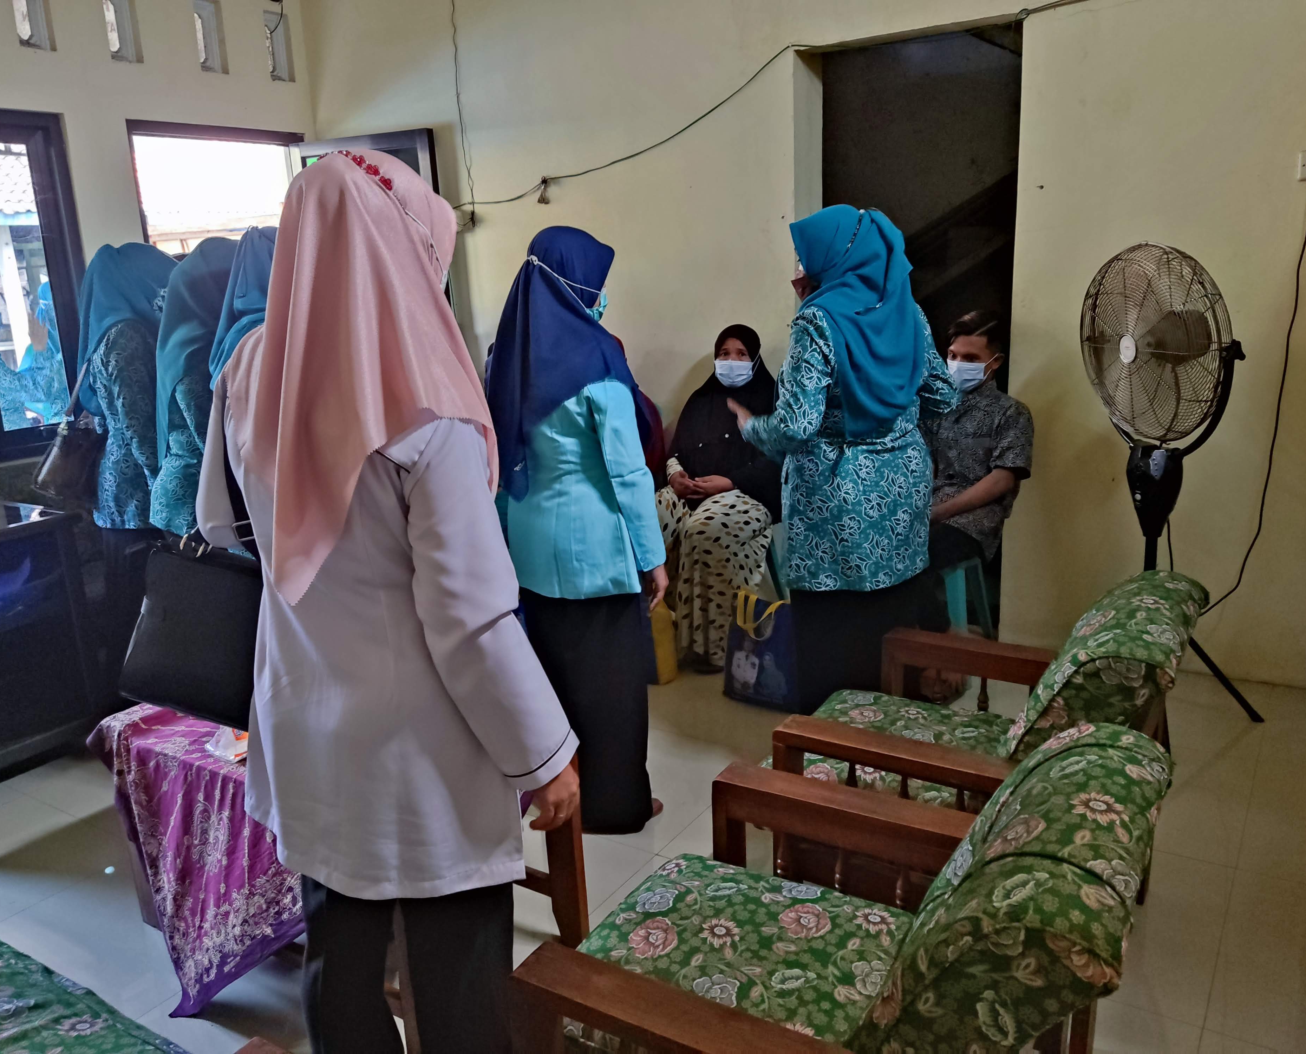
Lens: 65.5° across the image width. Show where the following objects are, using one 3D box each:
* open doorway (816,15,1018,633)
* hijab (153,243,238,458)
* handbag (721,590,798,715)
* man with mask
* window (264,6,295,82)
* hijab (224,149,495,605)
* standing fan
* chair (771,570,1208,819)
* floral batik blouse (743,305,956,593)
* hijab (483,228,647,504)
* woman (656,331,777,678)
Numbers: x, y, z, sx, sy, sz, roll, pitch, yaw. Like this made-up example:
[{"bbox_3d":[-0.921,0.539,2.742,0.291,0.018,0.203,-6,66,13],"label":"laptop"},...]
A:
[{"bbox_3d":[0.945,-0.669,3.823,0.820,2.140,0.170,7,17,33],"label":"open doorway"},{"bbox_3d":[-1.293,-0.525,3.036,0.370,0.650,0.400,-16,19,-42],"label":"hijab"},{"bbox_3d":[0.390,0.390,3.355,0.280,0.370,0.130,7,17,33],"label":"handbag"},{"bbox_3d":[0.965,-0.054,3.252,0.630,1.240,0.500,-15,19,-40],"label":"man with mask"},{"bbox_3d":[-1.864,-2.357,5.000,0.100,0.310,0.137,7,17,33],"label":"window"},{"bbox_3d":[-0.400,-0.203,1.347,0.380,0.570,0.350,7,17,34],"label":"hijab"},{"bbox_3d":[1.424,-0.085,2.901,0.560,1.420,0.580,-7,15,-17],"label":"standing fan"},{"bbox_3d":[0.673,0.492,2.116,0.780,0.780,0.670,8,18,35],"label":"chair"},{"bbox_3d":[0.505,-0.203,2.718,0.480,0.760,0.360,-7,15,-17],"label":"floral batik blouse"},{"bbox_3d":[-0.218,-0.400,2.455,0.370,0.630,0.400,-16,19,-41],"label":"hijab"},{"bbox_3d":[0.273,-0.121,3.705,0.520,1.210,0.620,5,16,28],"label":"woman"}]

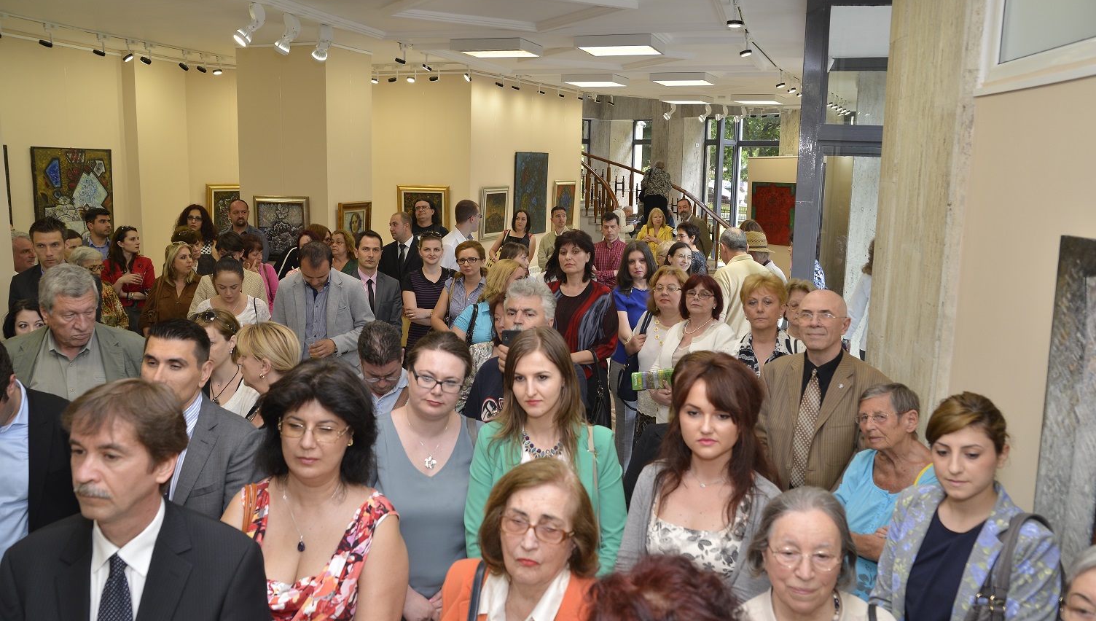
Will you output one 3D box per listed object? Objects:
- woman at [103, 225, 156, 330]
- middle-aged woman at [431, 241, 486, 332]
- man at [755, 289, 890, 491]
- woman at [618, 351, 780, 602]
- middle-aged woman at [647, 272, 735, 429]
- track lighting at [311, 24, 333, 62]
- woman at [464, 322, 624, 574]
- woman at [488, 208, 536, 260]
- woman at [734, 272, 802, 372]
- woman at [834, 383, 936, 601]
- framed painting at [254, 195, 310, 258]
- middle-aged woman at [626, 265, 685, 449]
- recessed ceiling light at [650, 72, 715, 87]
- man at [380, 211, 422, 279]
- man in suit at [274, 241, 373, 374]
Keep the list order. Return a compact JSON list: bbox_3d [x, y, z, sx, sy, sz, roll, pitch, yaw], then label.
[{"bbox_3d":[-3.455,0.077,7.128,0.470,1.589,0.330,-4,11,-29],"label":"woman"},{"bbox_3d":[-0.533,0.366,5.532,0.460,1.638,0.320,1,9,-3],"label":"middle-aged woman"},{"bbox_3d":[0.952,0.759,3.244,0.520,1.700,0.340,10,13,42],"label":"man"},{"bbox_3d":[0.354,0.914,2.127,0.450,1.670,0.300,5,10,22],"label":"woman"},{"bbox_3d":[0.744,0.591,4.428,0.500,1.564,0.380,9,12,40],"label":"middle-aged woman"},{"bbox_3d":[-1.687,-1.999,6.365,0.130,0.275,0.190,-5,11,-30],"label":"track lighting"},{"bbox_3d":[-0.025,0.871,2.375,0.460,1.676,0.310,2,9,4],"label":"woman"},{"bbox_3d":[-0.376,-0.323,9.665,0.480,1.630,0.300,2,10,8],"label":"woman"},{"bbox_3d":[1.014,0.612,4.142,0.460,1.620,0.300,6,11,26],"label":"woman"},{"bbox_3d":[1.038,0.944,2.718,0.470,1.460,0.340,7,11,33],"label":"woman"},{"bbox_3d":[-2.399,-0.732,7.681,0.566,0.584,0.060,4,10,15],"label":"framed painting"},{"bbox_3d":[0.606,0.563,4.530,0.480,1.612,0.330,3,10,14],"label":"middle-aged woman"},{"bbox_3d":[1.526,-2.584,9.538,0.620,0.085,0.590,5,10,23],"label":"recessed ceiling light"},{"bbox_3d":[-1.231,0.029,7.239,0.500,1.728,0.330,3,9,11],"label":"man"},{"bbox_3d":[-1.215,0.461,4.687,0.560,1.698,0.380,0,9,-5],"label":"man in suit"}]

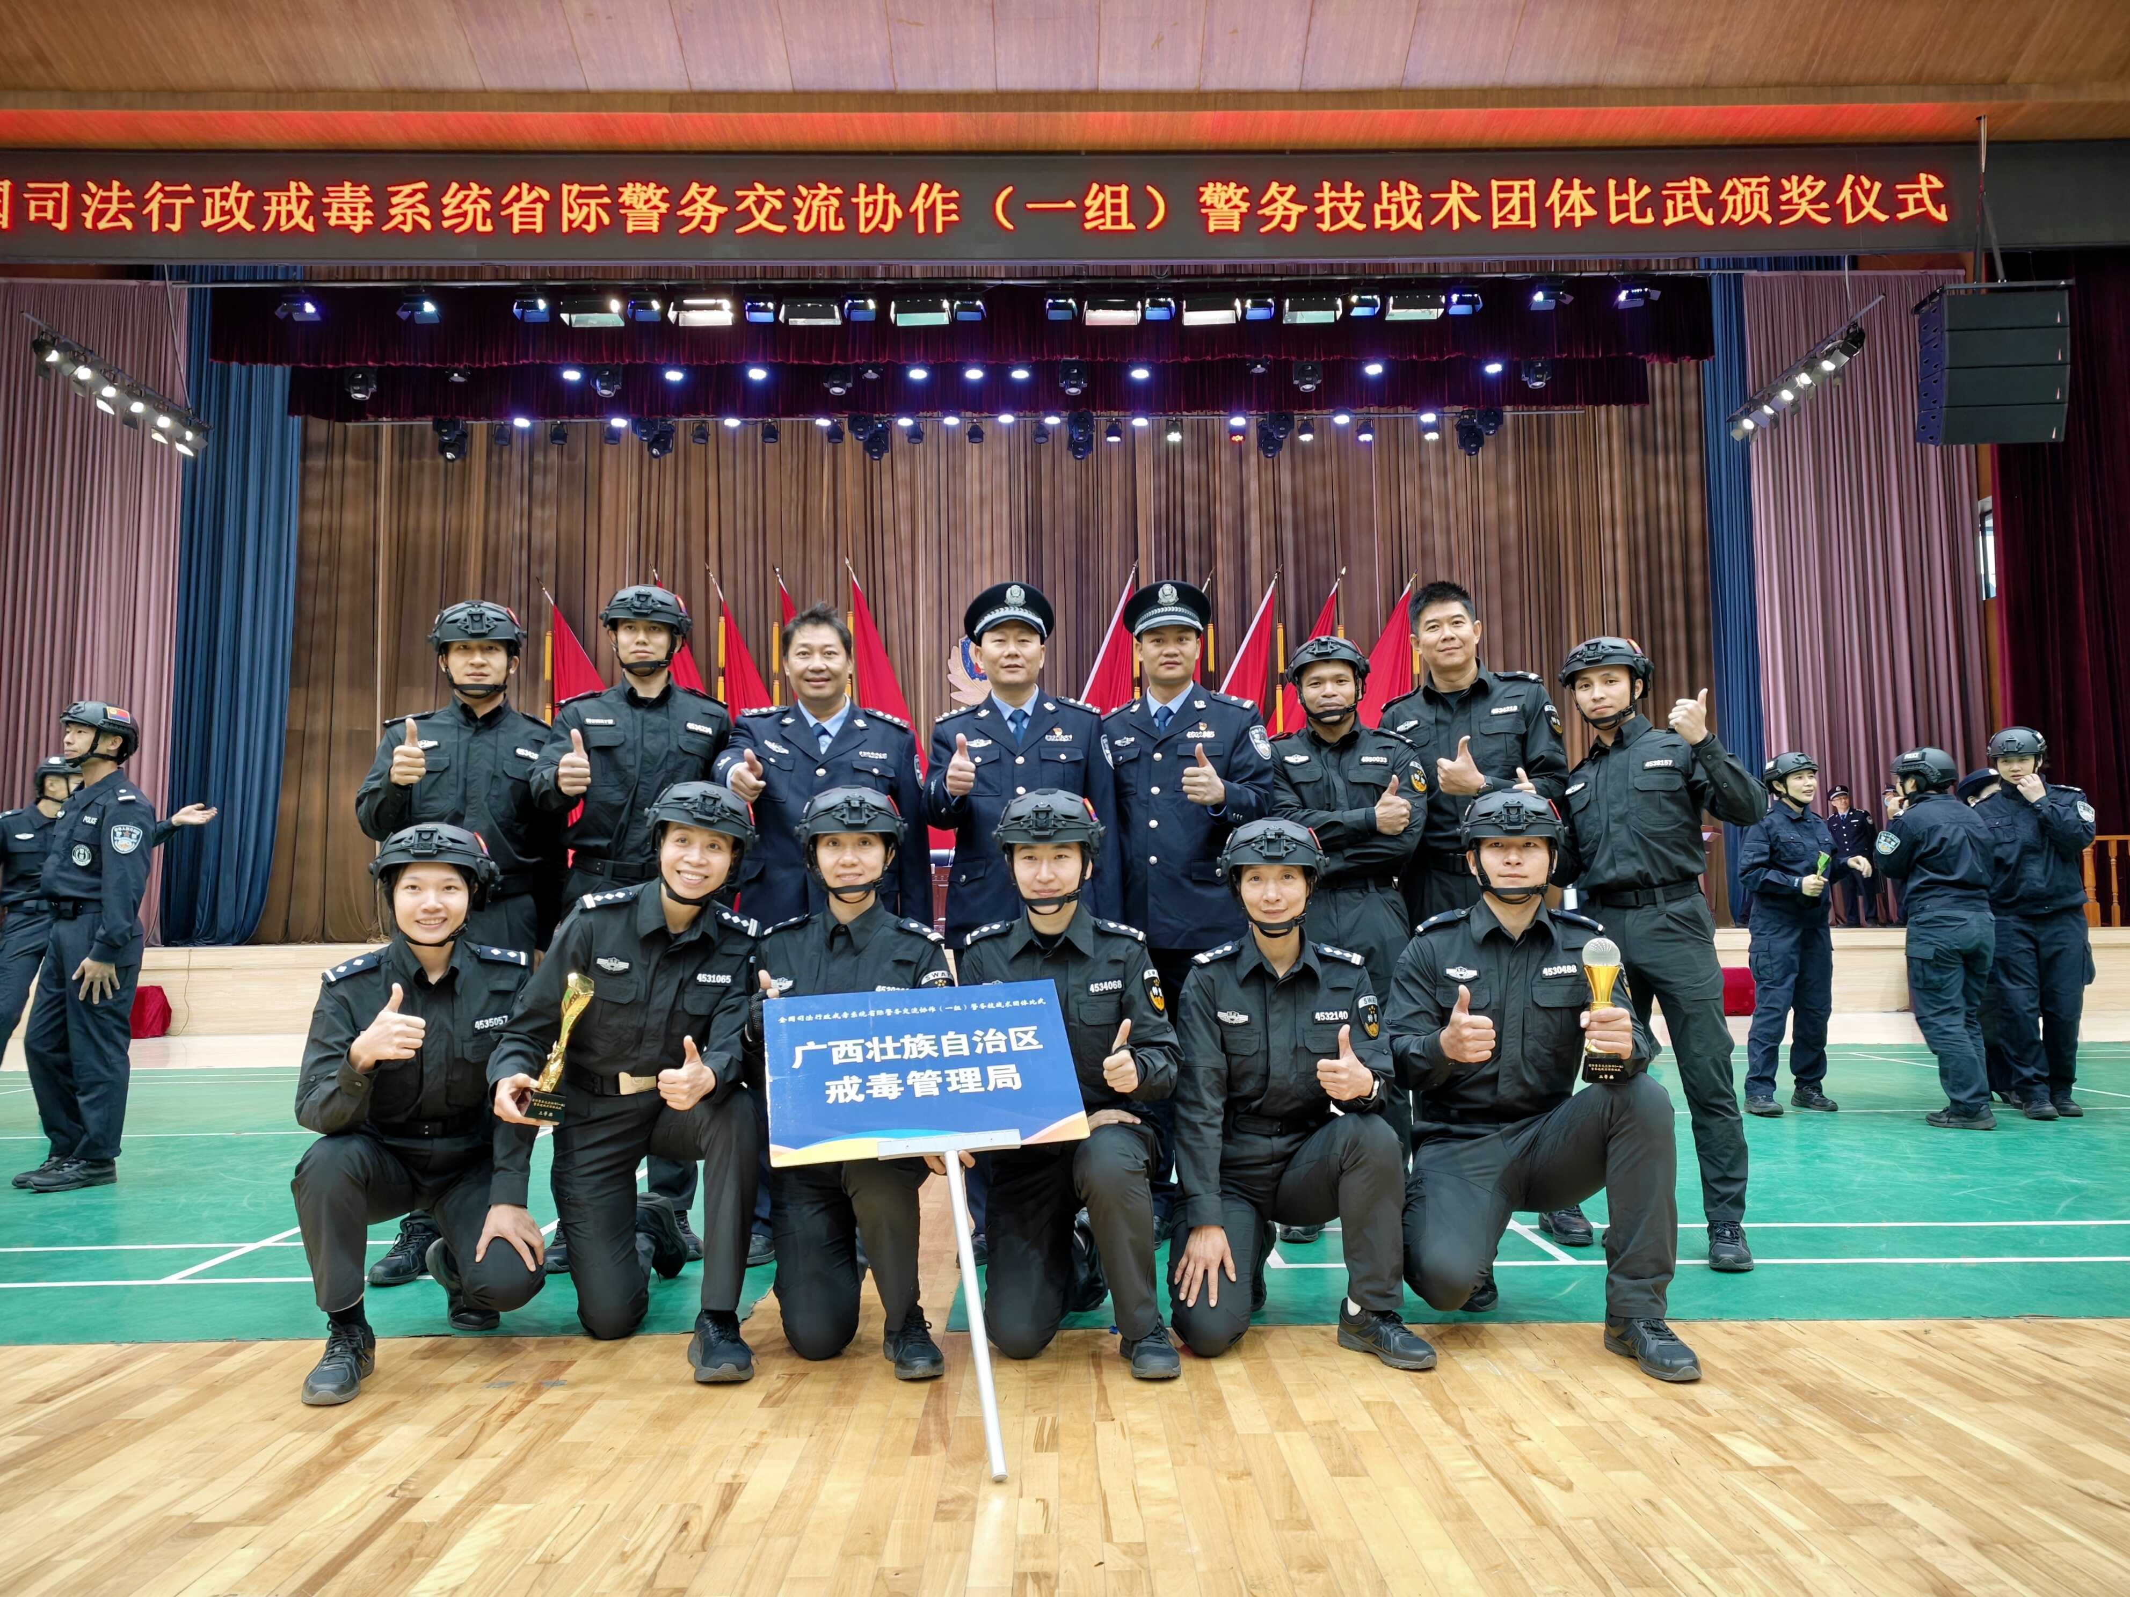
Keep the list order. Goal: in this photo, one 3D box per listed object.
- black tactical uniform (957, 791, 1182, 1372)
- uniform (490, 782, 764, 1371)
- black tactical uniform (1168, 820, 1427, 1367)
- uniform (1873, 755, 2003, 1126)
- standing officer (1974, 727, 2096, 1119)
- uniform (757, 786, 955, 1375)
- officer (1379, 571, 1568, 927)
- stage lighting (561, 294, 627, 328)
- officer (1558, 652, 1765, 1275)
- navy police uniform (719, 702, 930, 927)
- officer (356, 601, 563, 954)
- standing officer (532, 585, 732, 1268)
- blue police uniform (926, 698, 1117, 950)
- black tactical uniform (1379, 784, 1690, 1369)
[{"bbox_3d":[0.015,0.559,3.029,0.510,1.154,0.647,-1,-5,2],"label":"black tactical uniform"},{"bbox_3d":[-0.910,0.566,3.117,0.588,1.176,0.784,1,-6,-11],"label":"uniform"},{"bbox_3d":[0.479,0.592,3.045,0.559,1.081,0.627,0,-5,-3],"label":"black tactical uniform"},{"bbox_3d":[3.818,0.588,6.217,0.470,1.630,0.420,3,-6,-32],"label":"uniform"},{"bbox_3d":[4.368,0.550,6.421,0.490,1.720,0.380,-4,-6,32],"label":"standing officer"},{"bbox_3d":[-0.433,0.559,3.030,0.490,1.162,0.647,0,-6,-7],"label":"uniform"},{"bbox_3d":[1.164,0.322,3.986,0.550,1.820,0.460,-2,-6,16],"label":"officer"},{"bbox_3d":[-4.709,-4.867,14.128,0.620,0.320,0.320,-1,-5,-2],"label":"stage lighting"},{"bbox_3d":[1.574,0.374,3.821,0.588,1.641,0.510,-3,-6,20],"label":"officer"},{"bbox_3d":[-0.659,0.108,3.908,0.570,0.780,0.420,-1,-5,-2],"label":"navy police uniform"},{"bbox_3d":[-1.554,0.341,3.730,0.529,1.753,0.421,1,-6,-19],"label":"officer"},{"bbox_3d":[-1.131,0.314,3.771,0.529,1.806,0.451,1,-6,-14],"label":"standing officer"},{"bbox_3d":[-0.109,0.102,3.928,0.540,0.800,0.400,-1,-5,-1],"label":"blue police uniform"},{"bbox_3d":[0.998,0.567,3.109,0.620,1.170,0.700,-2,-5,9],"label":"black tactical uniform"}]

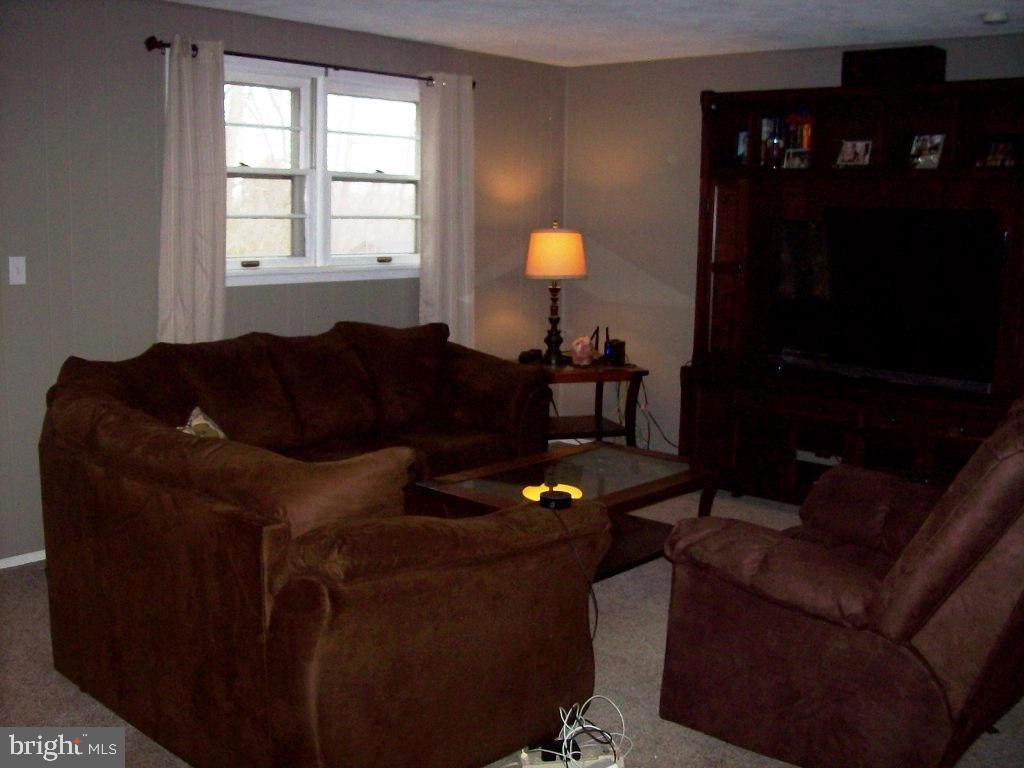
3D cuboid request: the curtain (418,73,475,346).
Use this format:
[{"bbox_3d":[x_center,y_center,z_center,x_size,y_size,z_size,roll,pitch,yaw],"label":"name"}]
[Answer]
[{"bbox_3d":[-0.376,-0.794,6.107,0.090,1.900,0.420,10,13,41],"label":"curtain"}]

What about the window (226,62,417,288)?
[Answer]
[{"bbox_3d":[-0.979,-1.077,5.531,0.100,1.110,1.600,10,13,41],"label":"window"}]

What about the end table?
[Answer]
[{"bbox_3d":[0.408,0.204,6.395,0.650,0.640,0.520,-1,10,-14],"label":"end table"}]

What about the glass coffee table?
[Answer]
[{"bbox_3d":[0.267,0.620,4.543,0.710,0.460,1.180,10,13,41],"label":"glass coffee table"}]

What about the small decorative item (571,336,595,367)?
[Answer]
[{"bbox_3d":[0.435,-0.207,6.359,0.130,0.180,0.125,-1,10,-14],"label":"small decorative item"}]

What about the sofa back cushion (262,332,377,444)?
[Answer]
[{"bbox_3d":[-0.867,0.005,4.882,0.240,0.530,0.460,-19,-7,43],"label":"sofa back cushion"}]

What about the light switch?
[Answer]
[{"bbox_3d":[-2.059,-0.469,4.437,0.012,0.116,0.070,10,13,41],"label":"light switch"}]

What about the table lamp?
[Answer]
[{"bbox_3d":[0.259,-0.543,6.291,0.370,0.870,0.370,1,10,0],"label":"table lamp"}]

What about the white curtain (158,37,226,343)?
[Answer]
[{"bbox_3d":[-1.457,-0.613,4.941,0.090,1.900,0.340,10,13,41],"label":"white curtain"}]

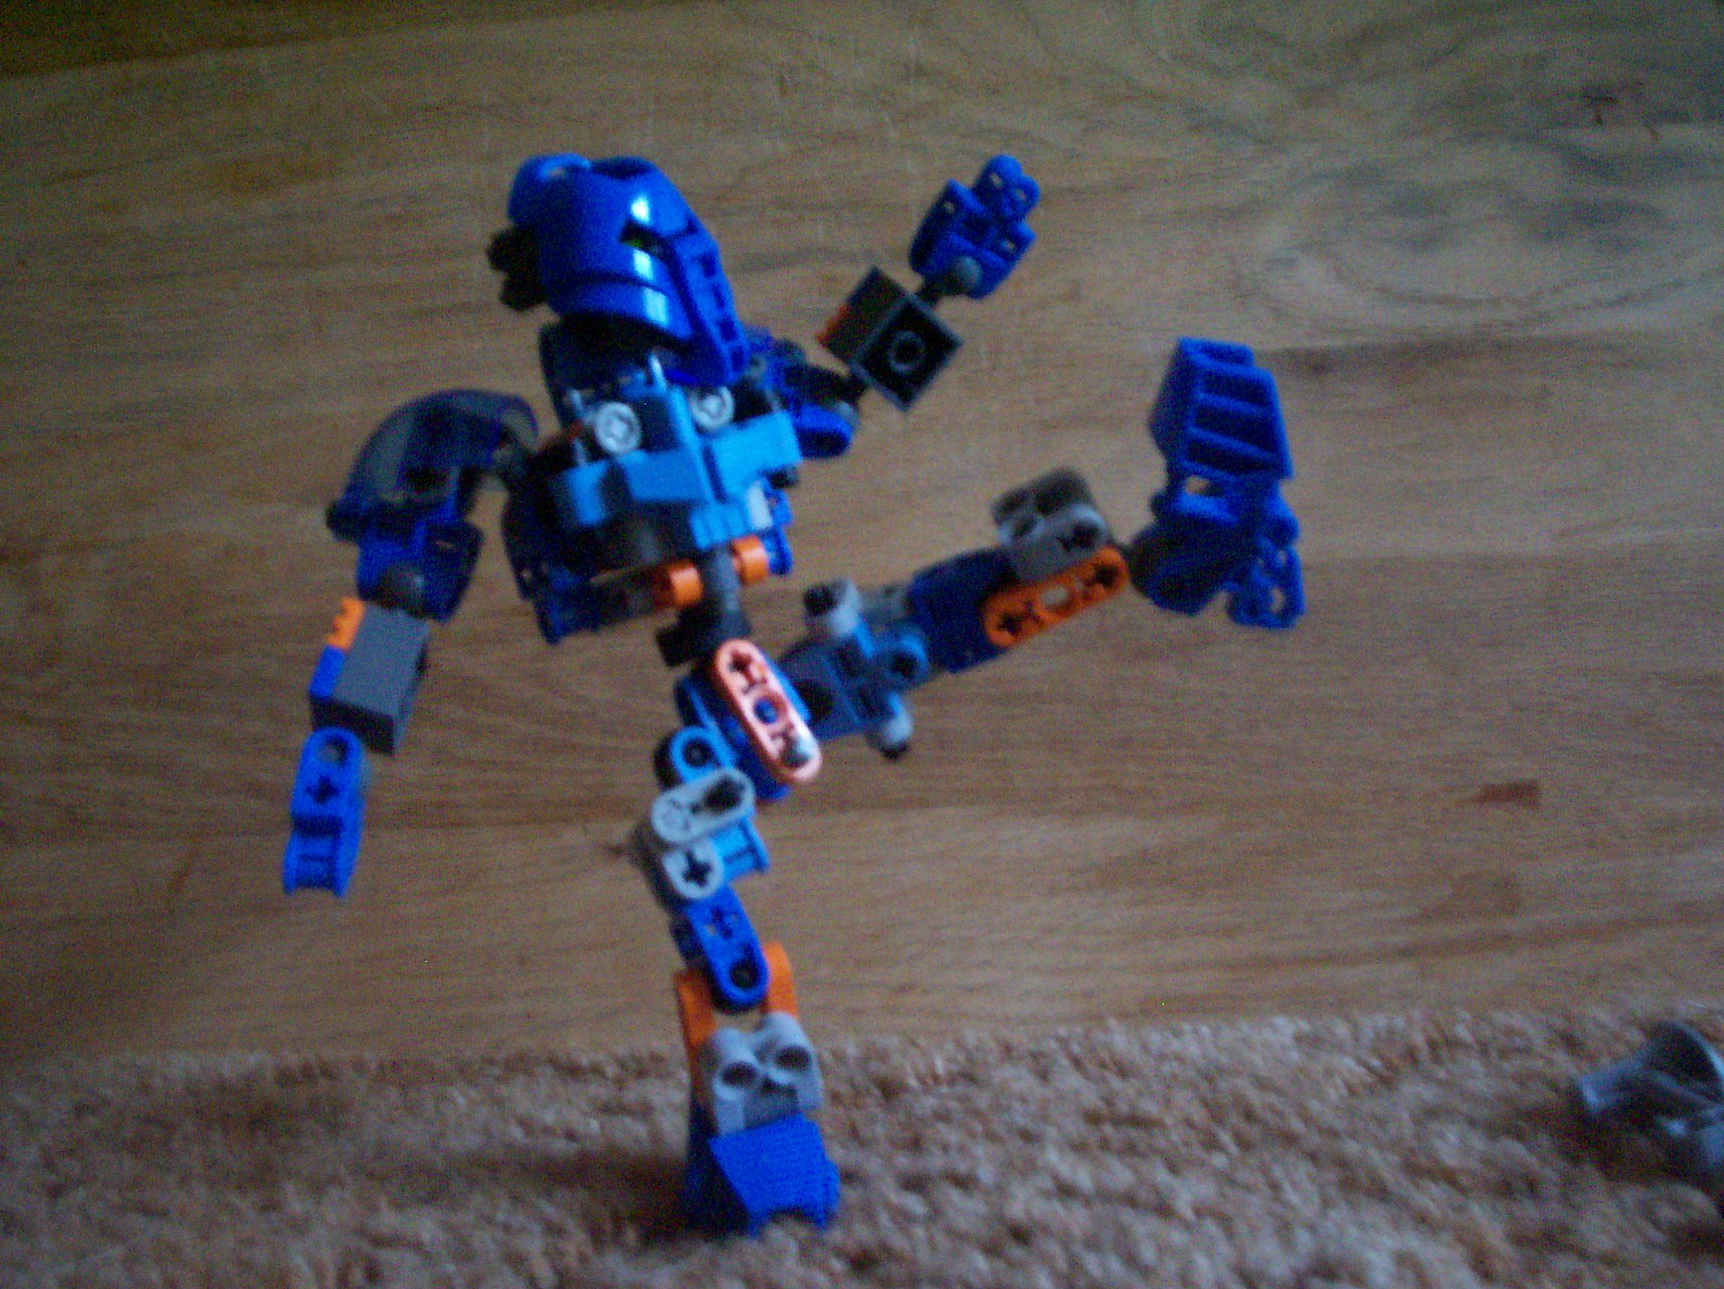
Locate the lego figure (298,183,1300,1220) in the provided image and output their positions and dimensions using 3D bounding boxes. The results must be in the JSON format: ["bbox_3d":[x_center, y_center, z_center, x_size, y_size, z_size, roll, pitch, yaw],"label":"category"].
[{"bbox_3d":[-0.011,0.003,0.273,0.144,0.167,0.098,-7,8,-28],"label":"lego figure"}]

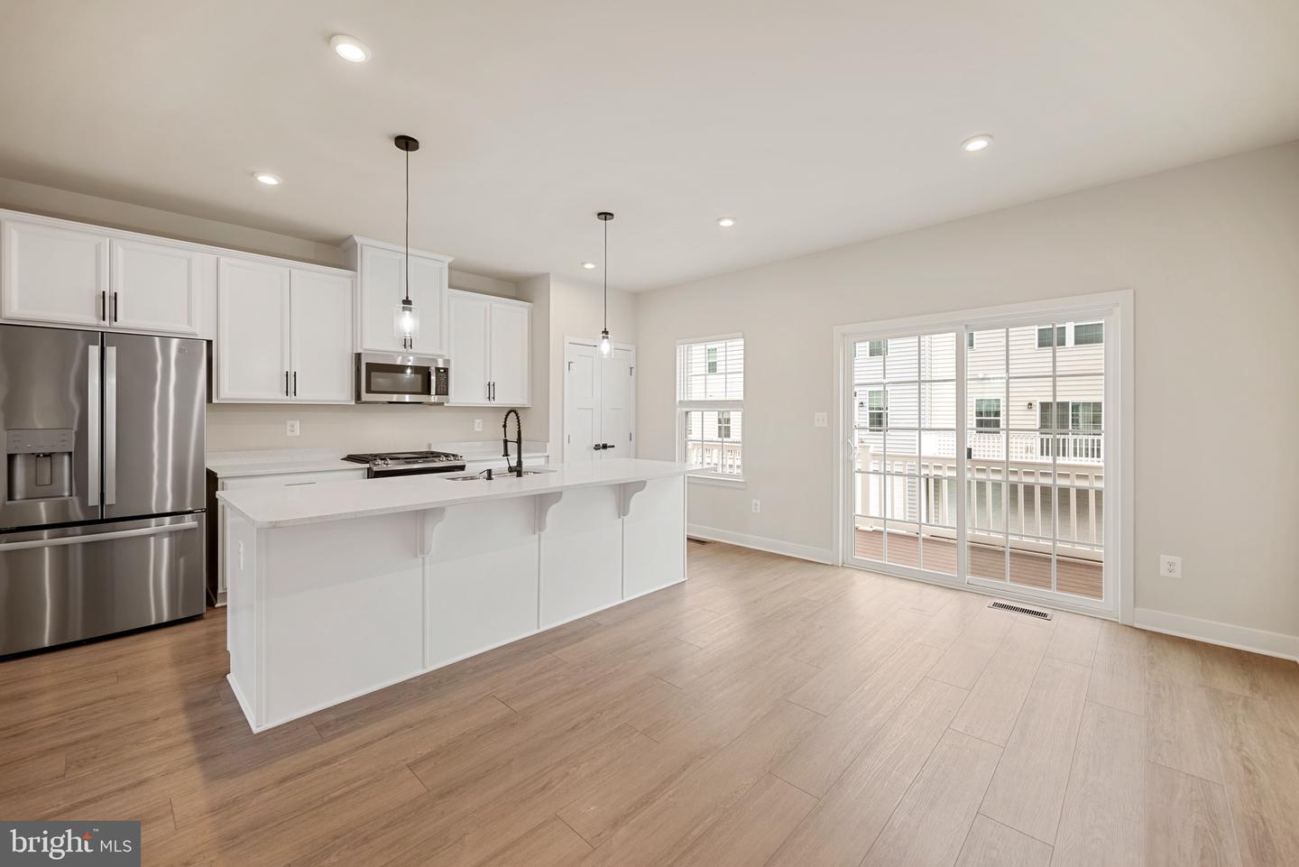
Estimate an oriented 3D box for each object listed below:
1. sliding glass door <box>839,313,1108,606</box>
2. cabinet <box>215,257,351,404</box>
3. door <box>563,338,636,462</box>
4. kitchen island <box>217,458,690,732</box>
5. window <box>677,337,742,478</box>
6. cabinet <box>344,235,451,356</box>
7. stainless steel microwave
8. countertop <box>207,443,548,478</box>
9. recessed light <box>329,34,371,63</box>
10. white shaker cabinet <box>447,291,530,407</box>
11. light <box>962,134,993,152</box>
[{"bbox_3d":[2.357,0.167,3.856,1.740,2.000,0.110,2,3,45],"label":"sliding glass door"},{"bbox_3d":[-2.901,-0.770,4.019,0.330,1.090,0.910,2,3,45],"label":"cabinet"},{"bbox_3d":[-0.539,0.047,5.814,0.080,2.130,1.040,2,3,45],"label":"door"},{"bbox_3d":[-0.889,0.745,3.353,1.070,0.915,2.870,2,3,45],"label":"kitchen island"},{"bbox_3d":[0.641,-0.281,5.510,0.890,1.470,0.100,2,3,45],"label":"window"},{"bbox_3d":[-2.267,-1.153,4.584,0.420,0.925,0.835,2,3,45],"label":"cabinet"},{"bbox_3d":[-2.262,-0.477,4.579,0.430,0.415,0.750,2,3,45],"label":"stainless steel microwave"},{"bbox_3d":[-2.211,0.206,4.578,0.620,0.140,2.635,2,3,45],"label":"countertop"},{"bbox_3d":[-1.202,-1.529,2.037,0.150,0.025,0.150,2,3,45],"label":"recessed light"},{"bbox_3d":[-1.708,-0.823,5.229,0.330,1.110,0.910,2,3,45],"label":"white shaker cabinet"},{"bbox_3d":[1.759,-1.552,2.734,0.150,0.025,0.150,2,3,45],"label":"light"}]

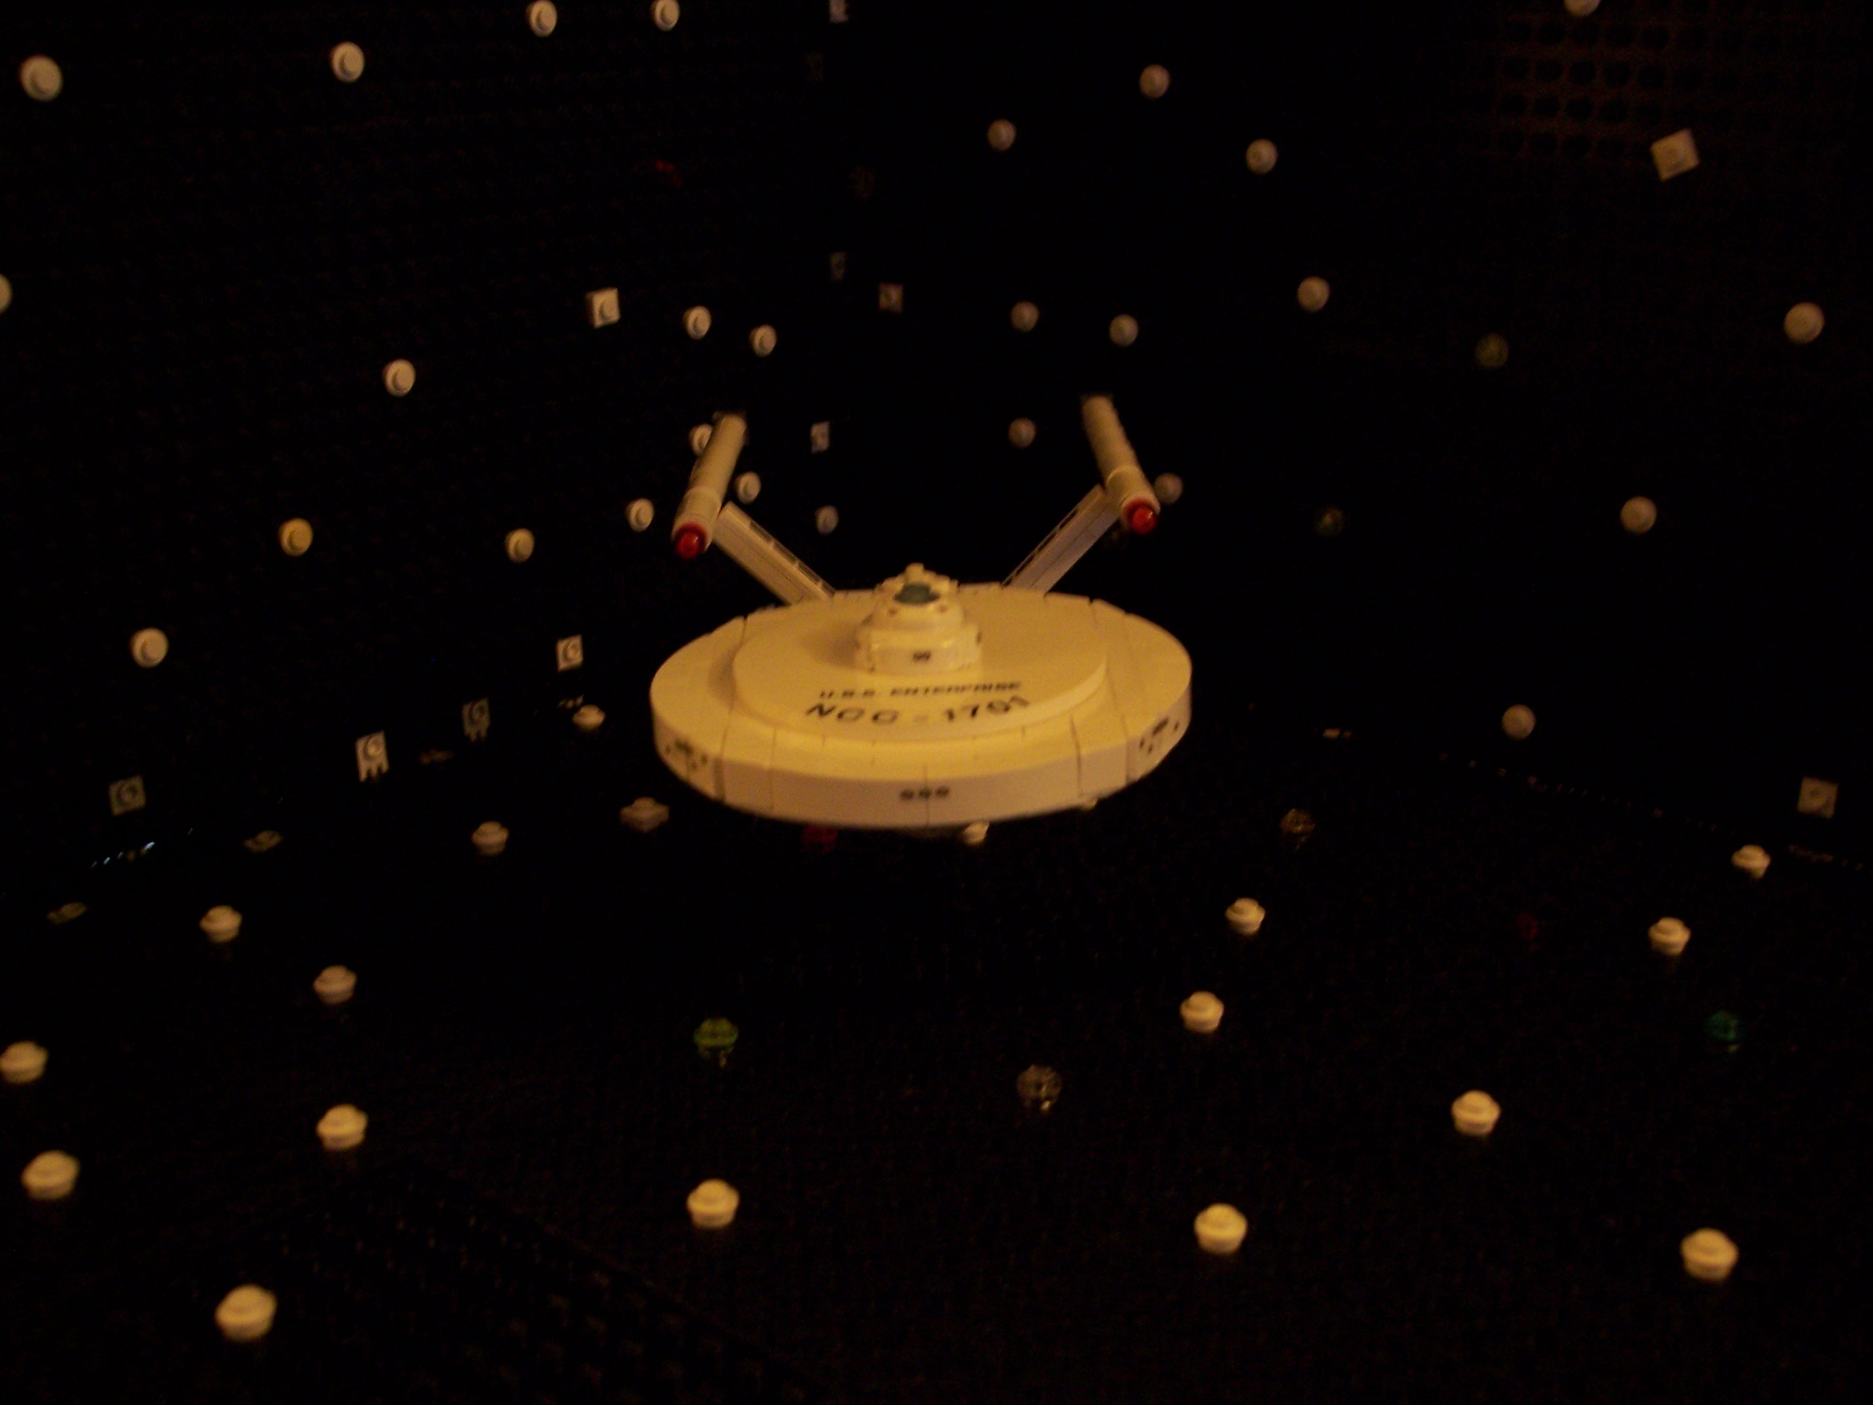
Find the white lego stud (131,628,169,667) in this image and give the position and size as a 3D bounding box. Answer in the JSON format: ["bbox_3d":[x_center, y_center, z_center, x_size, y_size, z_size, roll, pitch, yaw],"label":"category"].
[{"bbox_3d":[-0.172,-0.012,0.462,0.005,0.008,0.008,17,26,37],"label":"white lego stud"}]

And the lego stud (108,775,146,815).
[{"bbox_3d":[-0.176,0.020,0.459,0.005,0.008,0.008,16,25,37],"label":"lego stud"}]

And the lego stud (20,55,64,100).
[{"bbox_3d":[-0.172,-0.120,0.407,0.005,0.008,0.008,16,25,37],"label":"lego stud"}]

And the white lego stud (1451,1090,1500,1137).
[{"bbox_3d":[0.092,0.070,0.361,0.008,0.005,0.008,0,20,0],"label":"white lego stud"}]

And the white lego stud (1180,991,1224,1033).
[{"bbox_3d":[0.050,0.058,0.398,0.008,0.005,0.008,0,20,0],"label":"white lego stud"}]

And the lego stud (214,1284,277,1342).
[{"bbox_3d":[-0.100,0.089,0.307,0.008,0.005,0.008,0,20,0],"label":"lego stud"}]

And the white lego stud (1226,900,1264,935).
[{"bbox_3d":[0.064,0.044,0.434,0.008,0.005,0.008,0,20,0],"label":"white lego stud"}]

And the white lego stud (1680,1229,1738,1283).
[{"bbox_3d":[0.119,0.085,0.324,0.008,0.005,0.008,0,20,0],"label":"white lego stud"}]

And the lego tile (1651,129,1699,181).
[{"bbox_3d":[0.160,-0.119,0.458,0.008,0.008,0.005,-21,1,44],"label":"lego tile"}]

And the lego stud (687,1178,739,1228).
[{"bbox_3d":[-0.036,0.080,0.337,0.008,0.005,0.008,0,20,0],"label":"lego stud"}]

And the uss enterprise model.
[{"bbox_3d":[-0.003,-0.017,0.419,0.096,0.057,0.205,-3,22,0],"label":"uss enterprise model"}]

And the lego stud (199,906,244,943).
[{"bbox_3d":[-0.147,0.045,0.433,0.008,0.005,0.008,0,20,0],"label":"lego stud"}]

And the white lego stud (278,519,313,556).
[{"bbox_3d":[-0.145,-0.037,0.478,0.005,0.008,0.008,16,25,37],"label":"white lego stud"}]

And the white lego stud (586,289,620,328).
[{"bbox_3d":[-0.083,-0.100,0.534,0.005,0.008,0.008,16,25,37],"label":"white lego stud"}]

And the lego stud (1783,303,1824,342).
[{"bbox_3d":[0.185,-0.081,0.450,0.008,0.008,0.005,17,26,37],"label":"lego stud"}]

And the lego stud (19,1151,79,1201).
[{"bbox_3d":[-0.143,0.076,0.341,0.008,0.005,0.008,0,20,0],"label":"lego stud"}]

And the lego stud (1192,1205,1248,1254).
[{"bbox_3d":[0.045,0.082,0.331,0.008,0.005,0.008,0,20,0],"label":"lego stud"}]

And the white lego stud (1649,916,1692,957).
[{"bbox_3d":[0.148,0.047,0.425,0.008,0.005,0.008,0,20,0],"label":"white lego stud"}]

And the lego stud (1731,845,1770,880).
[{"bbox_3d":[0.178,0.035,0.460,0.008,0.005,0.008,16,25,37],"label":"lego stud"}]

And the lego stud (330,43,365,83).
[{"bbox_3d":[-0.130,-0.142,0.466,0.005,0.008,0.008,17,26,37],"label":"lego stud"}]

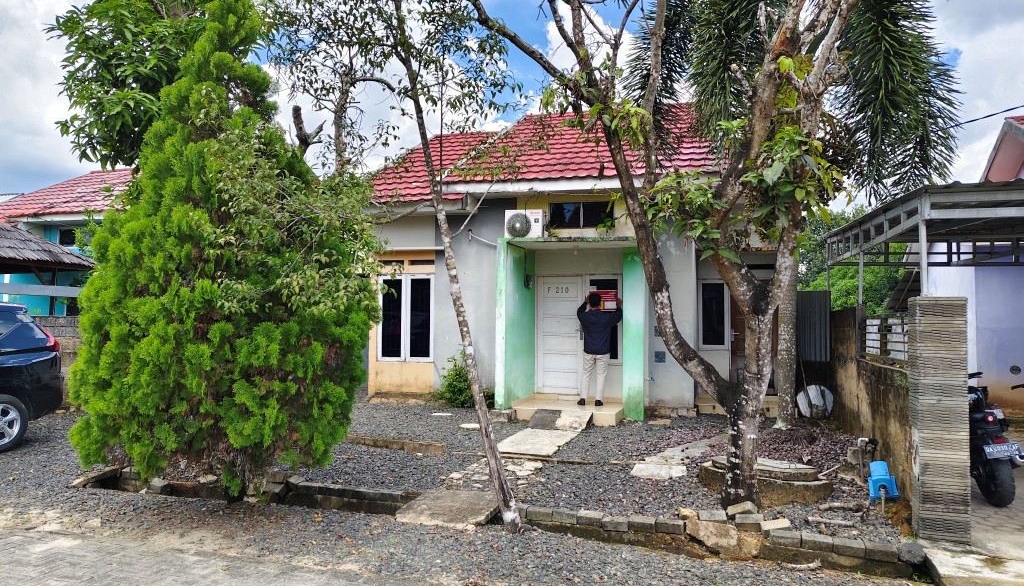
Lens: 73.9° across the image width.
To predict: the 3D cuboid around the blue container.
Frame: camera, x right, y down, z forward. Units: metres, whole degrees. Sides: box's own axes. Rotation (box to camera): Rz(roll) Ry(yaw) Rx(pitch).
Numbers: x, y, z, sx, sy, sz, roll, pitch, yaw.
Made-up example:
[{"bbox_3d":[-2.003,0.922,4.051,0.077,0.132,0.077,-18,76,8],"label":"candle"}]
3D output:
[{"bbox_3d":[3.054,1.560,5.600,0.225,0.190,0.330,-5,6,24],"label":"blue container"}]

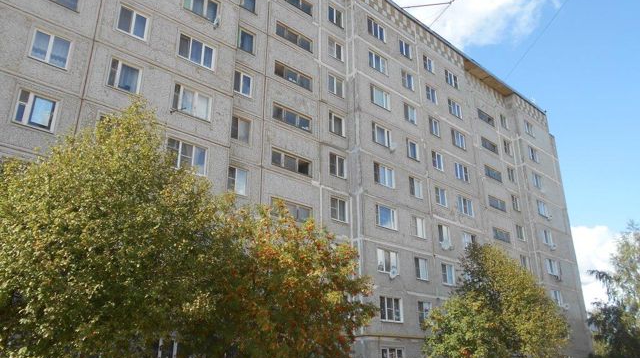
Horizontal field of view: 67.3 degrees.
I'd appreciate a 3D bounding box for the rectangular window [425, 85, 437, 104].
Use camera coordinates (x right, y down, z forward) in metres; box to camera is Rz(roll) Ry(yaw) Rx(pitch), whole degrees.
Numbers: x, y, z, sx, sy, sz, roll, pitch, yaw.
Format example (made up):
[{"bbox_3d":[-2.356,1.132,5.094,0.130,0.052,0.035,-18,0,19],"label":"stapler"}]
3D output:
[{"bbox_3d":[8.702,-6.557,37.532,1.240,1.300,0.200,18,-28,-38],"label":"rectangular window"}]

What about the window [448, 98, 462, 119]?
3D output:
[{"bbox_3d":[11.111,-5.779,39.552,1.780,1.340,0.200,18,-28,-38],"label":"window"}]

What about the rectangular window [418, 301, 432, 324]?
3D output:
[{"bbox_3d":[6.658,8.442,30.302,1.500,1.390,0.150,18,-27,-39],"label":"rectangular window"}]

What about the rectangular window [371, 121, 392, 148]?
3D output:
[{"bbox_3d":[4.099,-2.853,31.826,1.968,1.357,0.200,18,-27,-39],"label":"rectangular window"}]

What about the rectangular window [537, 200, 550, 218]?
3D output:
[{"bbox_3d":[21.482,2.840,46.420,1.970,1.387,0.150,18,-28,-39],"label":"rectangular window"}]

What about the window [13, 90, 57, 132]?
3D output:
[{"bbox_3d":[-10.420,-2.489,17.636,1.400,1.400,0.150,18,-27,-39],"label":"window"}]

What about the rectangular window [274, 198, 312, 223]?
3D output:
[{"bbox_3d":[-1.542,1.755,25.612,2.850,0.970,0.150,18,-28,-38],"label":"rectangular window"}]

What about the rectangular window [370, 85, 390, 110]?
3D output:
[{"bbox_3d":[4.098,-5.472,32.816,1.968,1.357,0.200,18,-27,-39],"label":"rectangular window"}]

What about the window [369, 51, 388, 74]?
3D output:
[{"bbox_3d":[4.055,-8.082,33.593,2.000,1.370,0.150,18,-28,-38],"label":"window"}]

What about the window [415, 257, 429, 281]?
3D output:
[{"bbox_3d":[6.431,5.753,30.443,1.320,1.370,0.150,18,-28,-38],"label":"window"}]

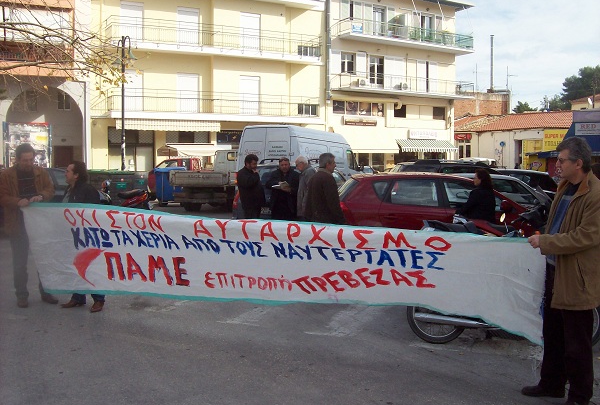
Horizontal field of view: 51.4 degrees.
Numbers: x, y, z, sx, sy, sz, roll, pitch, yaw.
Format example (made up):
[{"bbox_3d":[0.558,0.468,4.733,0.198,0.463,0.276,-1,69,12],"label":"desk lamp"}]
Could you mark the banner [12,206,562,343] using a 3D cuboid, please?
[{"bbox_3d":[-0.595,0.545,5.325,4.997,0.860,0.220,2,4,28],"label":"banner"}]

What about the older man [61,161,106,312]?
[{"bbox_3d":[-2.333,0.346,6.760,0.400,1.600,0.500,-2,4,-28],"label":"older man"}]

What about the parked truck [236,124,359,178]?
[{"bbox_3d":[0.260,-1.084,20.374,1.980,2.580,5.600,2,4,25],"label":"parked truck"}]

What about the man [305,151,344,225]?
[{"bbox_3d":[0.307,0.203,8.183,0.400,1.690,0.540,-2,5,-30],"label":"man"}]

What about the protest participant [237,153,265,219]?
[{"bbox_3d":[-0.703,0.159,8.882,0.360,1.680,0.520,0,4,-6],"label":"protest participant"}]

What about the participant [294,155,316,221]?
[{"bbox_3d":[0.099,0.169,8.883,0.380,1.660,0.520,1,4,15],"label":"participant"}]

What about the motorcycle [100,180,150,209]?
[{"bbox_3d":[-4.581,-0.023,16.036,1.880,1.070,0.680,1,4,15],"label":"motorcycle"}]

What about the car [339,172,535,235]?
[{"bbox_3d":[2.500,0.240,10.040,4.250,1.460,1.780,0,4,6],"label":"car"}]

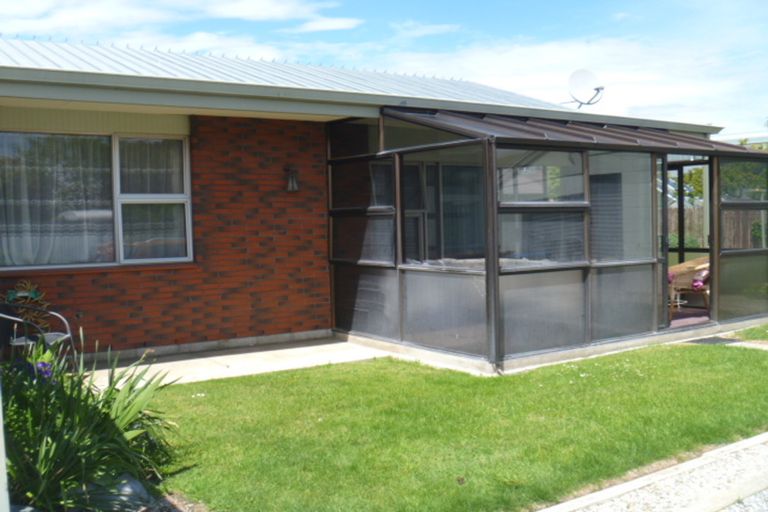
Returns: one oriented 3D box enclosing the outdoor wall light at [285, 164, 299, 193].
[{"bbox_3d":[-1.023,-0.863,8.259,0.120,0.305,0.190,-3,3,-33],"label":"outdoor wall light"}]

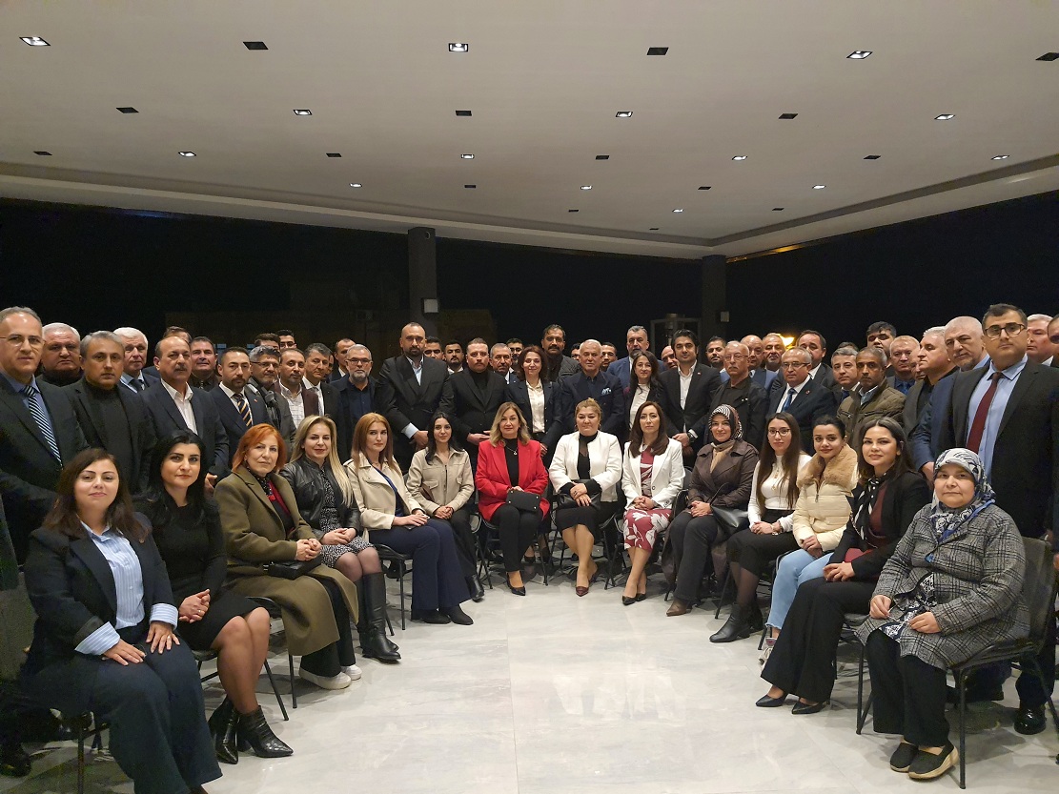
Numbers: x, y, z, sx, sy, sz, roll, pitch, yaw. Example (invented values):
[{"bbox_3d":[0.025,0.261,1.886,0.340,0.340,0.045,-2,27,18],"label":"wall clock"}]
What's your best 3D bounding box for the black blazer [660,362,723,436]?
[{"bbox_3d":[1.243,0.109,6.100,0.530,0.755,0.300,0,1,9],"label":"black blazer"}]

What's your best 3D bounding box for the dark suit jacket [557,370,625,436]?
[{"bbox_3d":[0.483,0.129,6.200,0.550,0.740,0.300,0,1,3],"label":"dark suit jacket"}]

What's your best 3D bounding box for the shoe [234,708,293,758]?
[{"bbox_3d":[-1.035,1.299,3.124,0.230,0.180,0.090,0,2,16],"label":"shoe"}]

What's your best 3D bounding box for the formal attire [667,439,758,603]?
[{"bbox_3d":[1.235,0.780,5.300,0.490,0.930,0.760,1,2,36],"label":"formal attire"}]

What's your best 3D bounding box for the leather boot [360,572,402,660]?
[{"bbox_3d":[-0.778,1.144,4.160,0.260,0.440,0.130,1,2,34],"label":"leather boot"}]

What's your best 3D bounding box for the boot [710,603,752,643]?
[{"bbox_3d":[1.125,1.243,4.453,0.245,0.190,0.095,-1,2,-25],"label":"boot"}]

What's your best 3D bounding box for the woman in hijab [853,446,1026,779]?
[{"bbox_3d":[1.625,0.785,3.070,0.730,1.180,0.560,-1,2,-37],"label":"woman in hijab"}]

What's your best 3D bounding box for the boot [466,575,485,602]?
[{"bbox_3d":[-0.370,1.250,5.320,0.100,0.170,0.250,-1,1,-20],"label":"boot"}]

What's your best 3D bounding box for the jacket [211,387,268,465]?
[{"bbox_3d":[-1.758,0.284,4.928,0.500,0.710,0.290,-1,2,-31],"label":"jacket"}]

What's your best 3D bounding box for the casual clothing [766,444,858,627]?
[{"bbox_3d":[1.571,0.750,4.441,0.480,0.910,0.660,1,2,38],"label":"casual clothing"}]

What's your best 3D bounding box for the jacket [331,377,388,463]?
[{"bbox_3d":[-1.259,0.181,5.900,0.510,0.730,0.300,-1,1,-7],"label":"jacket"}]

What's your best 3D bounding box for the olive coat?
[{"bbox_3d":[-1.129,0.763,3.790,0.700,0.820,0.540,1,2,37],"label":"olive coat"}]

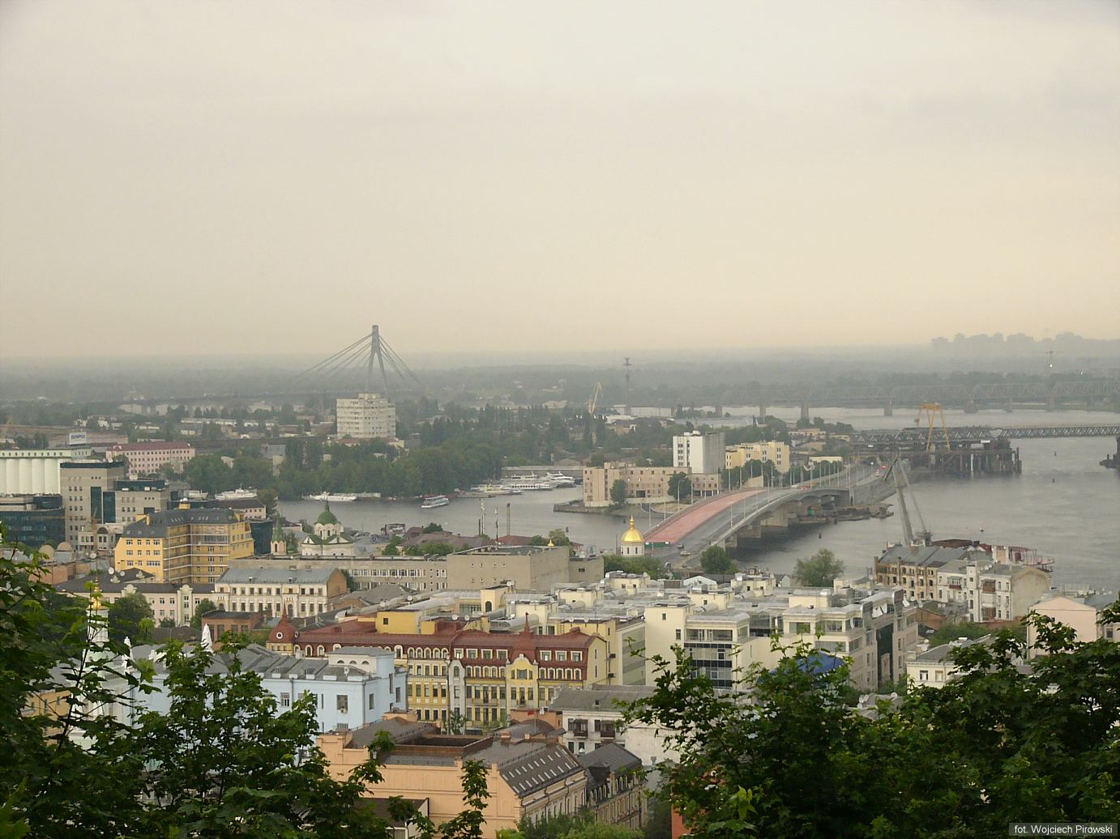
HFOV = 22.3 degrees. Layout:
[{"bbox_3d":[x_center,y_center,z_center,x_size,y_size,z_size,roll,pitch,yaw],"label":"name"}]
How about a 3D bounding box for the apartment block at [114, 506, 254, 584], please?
[{"bbox_3d":[-118.000,42.420,897.500,31.000,28.700,34.000,0,2,19],"label":"apartment block"}]

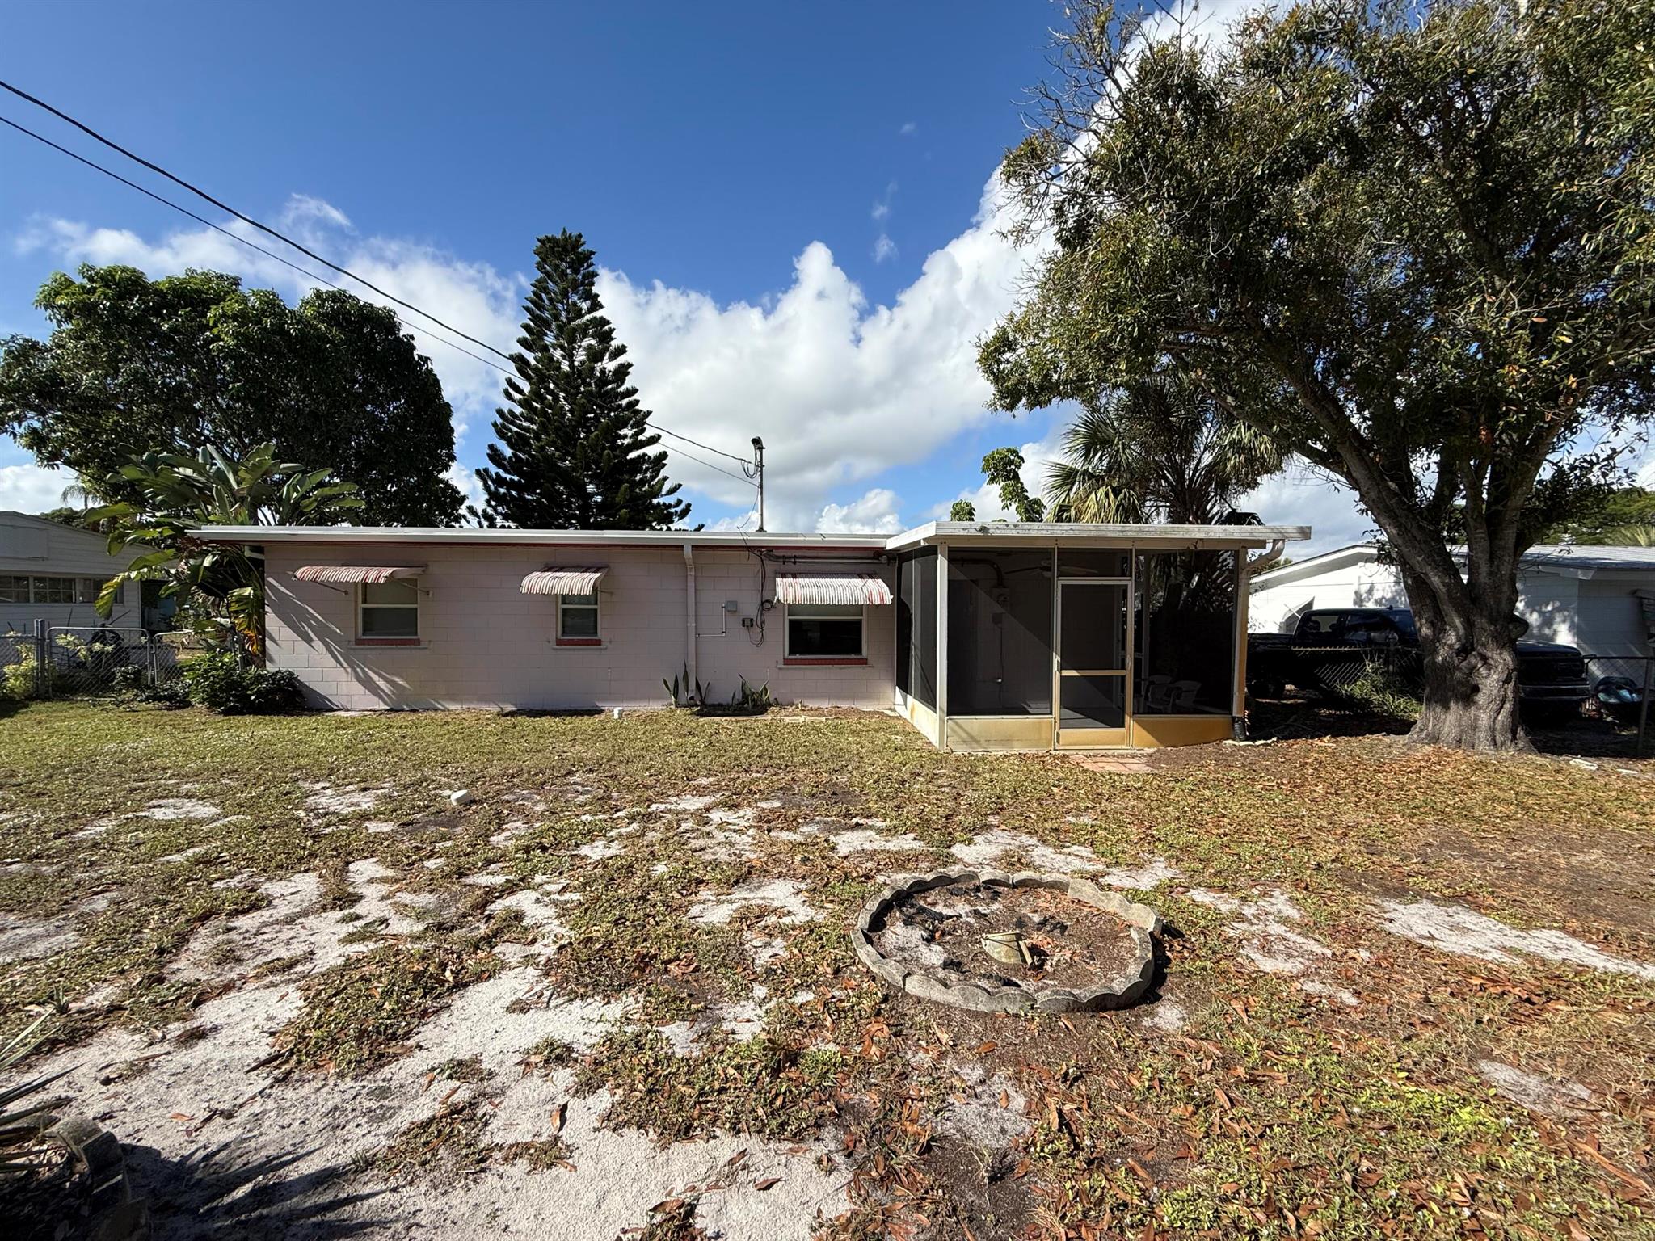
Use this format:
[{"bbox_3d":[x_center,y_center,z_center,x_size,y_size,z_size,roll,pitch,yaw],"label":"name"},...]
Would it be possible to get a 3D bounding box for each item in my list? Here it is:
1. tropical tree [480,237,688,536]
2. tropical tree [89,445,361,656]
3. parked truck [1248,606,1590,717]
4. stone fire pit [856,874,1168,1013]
[{"bbox_3d":[-8.500,-6.228,23.500,8.000,15.000,8.000,0,1,0],"label":"tropical tree"},{"bbox_3d":[-9.750,-0.735,10.850,4.300,4.200,3.800,0,1,0],"label":"tropical tree"},{"bbox_3d":[10.900,0.769,13.200,2.030,1.940,5.800,0,1,-6],"label":"parked truck"},{"bbox_3d":[0.920,1.579,3.420,1.510,0.120,1.390,0,1,0],"label":"stone fire pit"}]

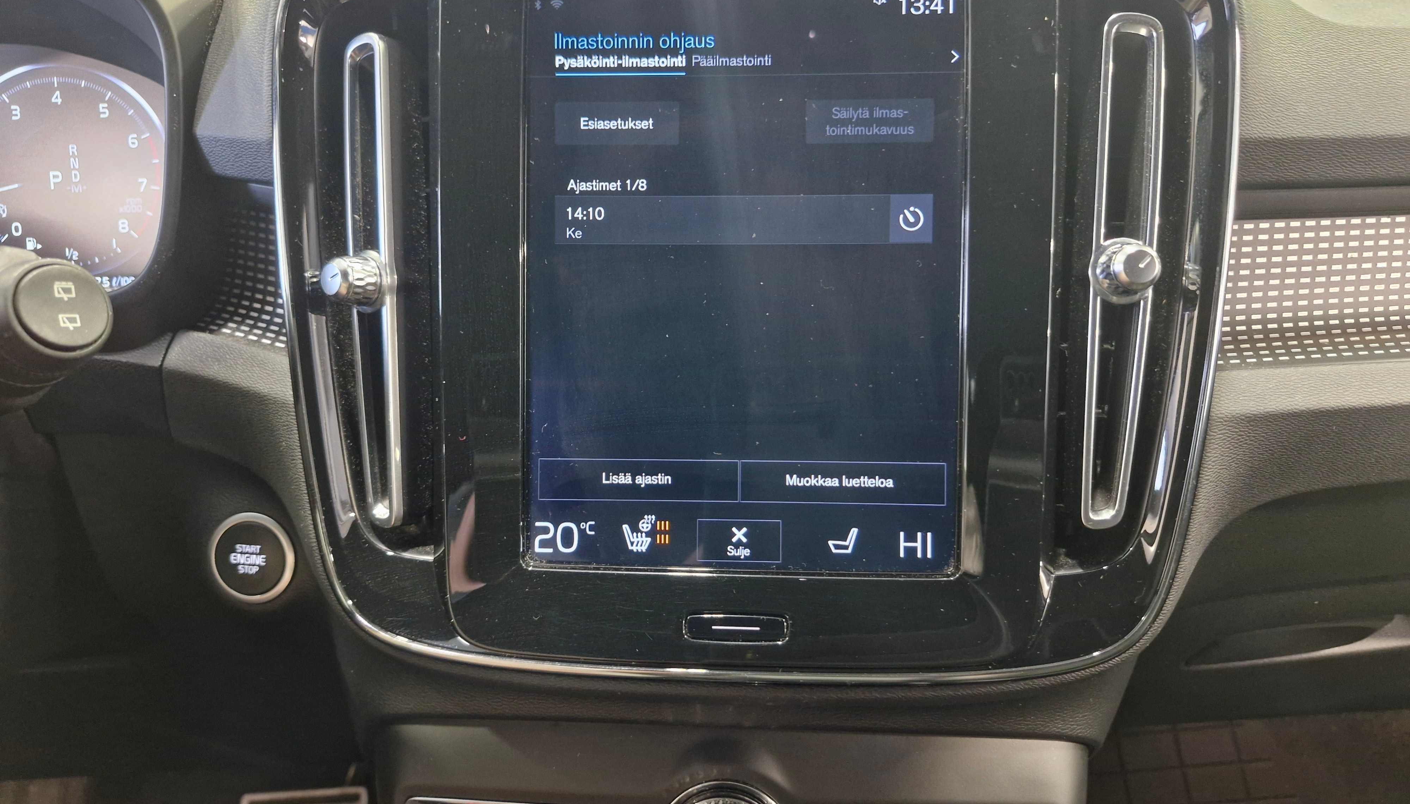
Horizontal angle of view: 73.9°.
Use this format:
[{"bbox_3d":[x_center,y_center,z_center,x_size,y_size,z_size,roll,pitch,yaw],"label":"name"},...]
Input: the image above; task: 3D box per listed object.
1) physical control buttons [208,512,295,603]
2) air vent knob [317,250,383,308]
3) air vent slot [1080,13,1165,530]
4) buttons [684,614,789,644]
[{"bbox_3d":[-0.178,0.061,0.372,0.035,0.035,0.009,0,5,8],"label":"physical control buttons"},{"bbox_3d":[-0.111,-0.038,0.296,0.016,0.016,0.017,1,0,29],"label":"air vent knob"},{"bbox_3d":[0.130,-0.041,0.293,0.019,0.159,0.021,3,2,2],"label":"air vent slot"},{"bbox_3d":[0.010,0.072,0.298,0.033,0.009,0.005,1,2,3],"label":"buttons"}]

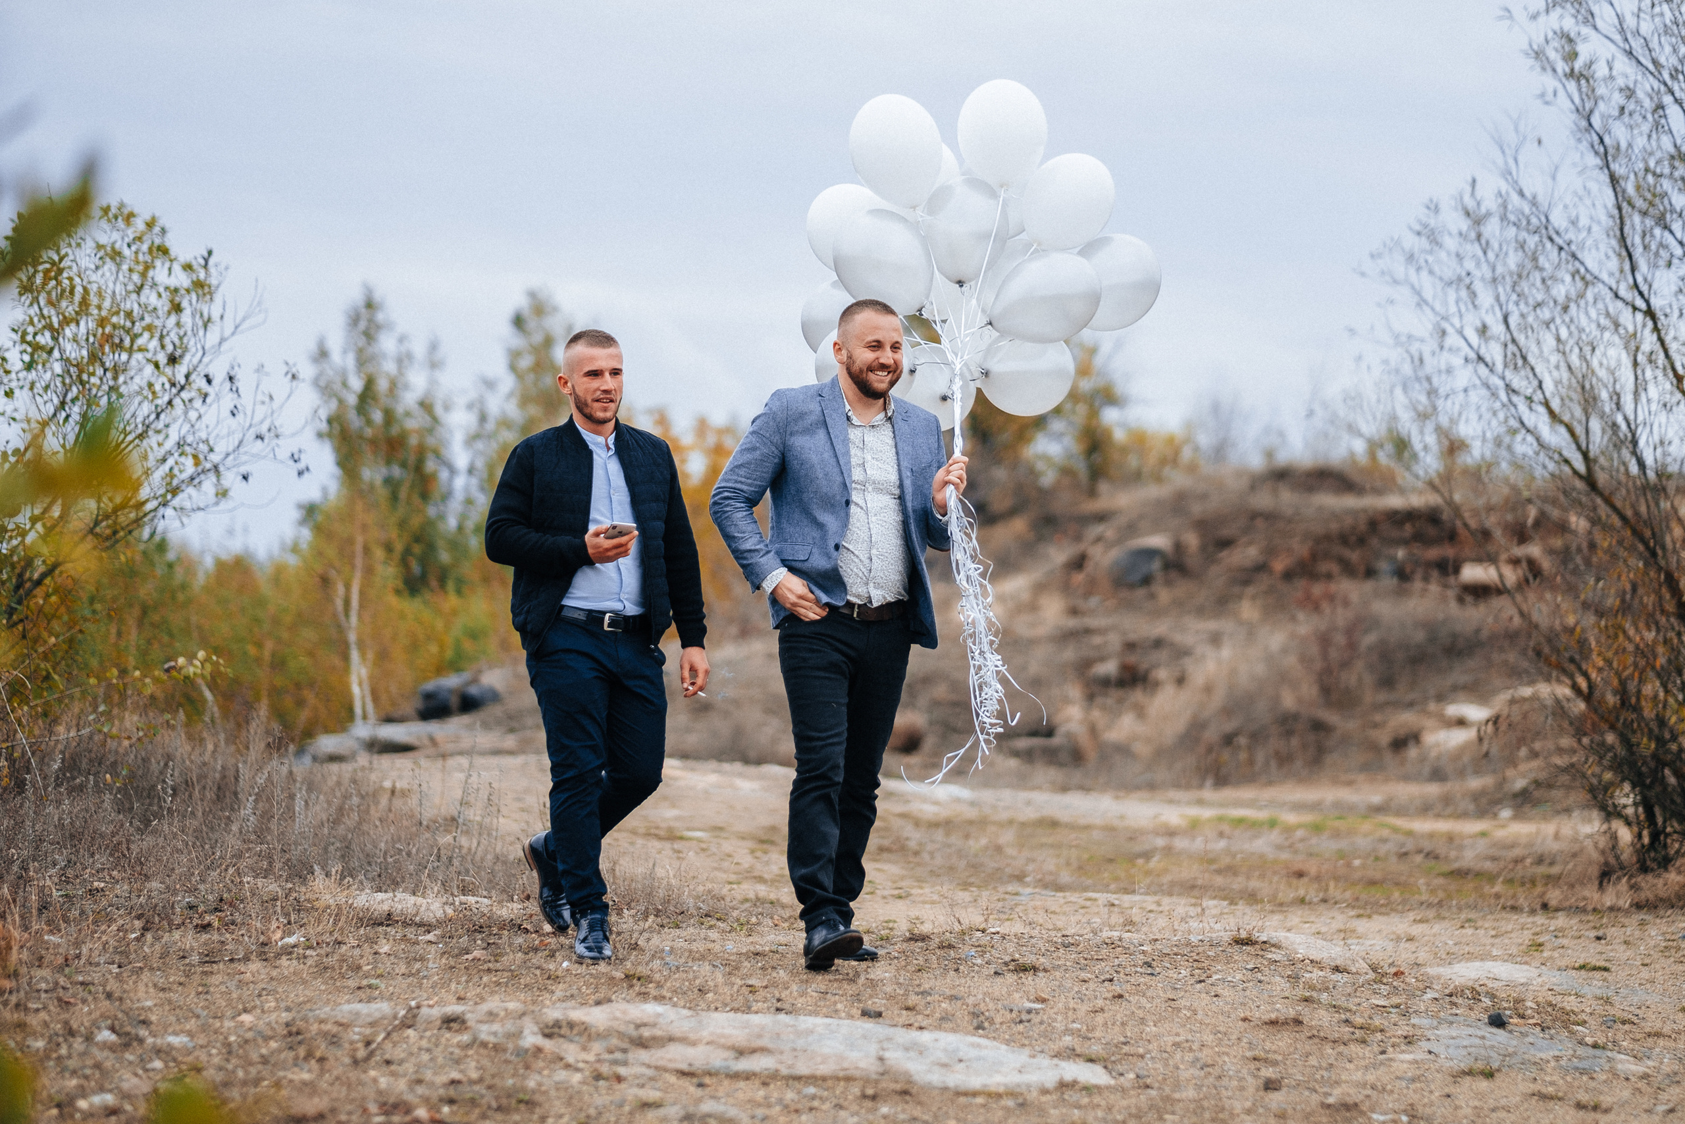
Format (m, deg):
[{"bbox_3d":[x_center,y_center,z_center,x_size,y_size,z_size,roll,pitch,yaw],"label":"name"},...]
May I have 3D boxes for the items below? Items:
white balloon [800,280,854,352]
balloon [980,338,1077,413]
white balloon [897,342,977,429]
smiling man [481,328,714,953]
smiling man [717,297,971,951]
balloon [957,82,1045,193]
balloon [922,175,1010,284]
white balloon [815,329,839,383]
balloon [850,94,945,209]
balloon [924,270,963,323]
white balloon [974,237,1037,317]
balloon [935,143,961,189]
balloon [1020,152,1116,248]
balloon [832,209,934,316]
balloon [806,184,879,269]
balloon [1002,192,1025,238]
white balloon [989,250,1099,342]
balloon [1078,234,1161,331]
[{"bbox_3d":[0.017,-0.668,11.000,0.290,0.240,0.240,34,0,27],"label":"white balloon"},{"bbox_3d":[0.512,-0.533,10.880,0.295,0.250,0.250,-8,0,-38],"label":"balloon"},{"bbox_3d":[0.256,-0.488,11.000,0.245,0.245,0.290,-1,6,-12],"label":"white balloon"},{"bbox_3d":[-0.694,0.237,11.150,0.600,1.785,0.750,0,0,-16],"label":"smiling man"},{"bbox_3d":[-0.012,0.192,10.450,0.640,1.780,0.660,0,1,-22],"label":"smiling man"},{"bbox_3d":[0.417,-1.118,10.300,0.245,0.295,0.245,0,0,0],"label":"balloon"},{"bbox_3d":[0.323,-0.868,10.300,0.245,0.295,0.245,2,6,0],"label":"balloon"},{"bbox_3d":[0.064,-0.533,10.950,0.290,0.235,0.235,9,0,24],"label":"white balloon"},{"bbox_3d":[0.149,-1.120,10.750,0.250,0.315,0.250,-15,0,0],"label":"balloon"},{"bbox_3d":[0.261,-0.778,10.600,0.245,0.295,0.245,-6,-21,0],"label":"balloon"},{"bbox_3d":[0.494,-0.780,10.970,0.240,0.290,0.240,34,-24,0],"label":"white balloon"},{"bbox_3d":[0.211,-1.061,10.950,0.245,0.300,0.245,-13,-18,0],"label":"balloon"},{"bbox_3d":[0.592,-0.944,10.300,0.245,0.295,0.245,34,-3,0],"label":"balloon"},{"bbox_3d":[0.108,-0.776,10.200,0.245,0.295,0.245,-34,9,0],"label":"balloon"},{"bbox_3d":[0.019,-0.887,10.500,0.245,0.295,0.245,-35,-12,0],"label":"balloon"},{"bbox_3d":[0.417,-0.974,10.600,0.245,0.295,0.245,9,-19,0],"label":"balloon"},{"bbox_3d":[0.526,-0.688,10.200,0.295,0.245,0.245,-22,0,6],"label":"white balloon"},{"bbox_3d":[0.761,-0.779,10.950,0.295,0.255,0.255,-40,0,-30],"label":"balloon"}]

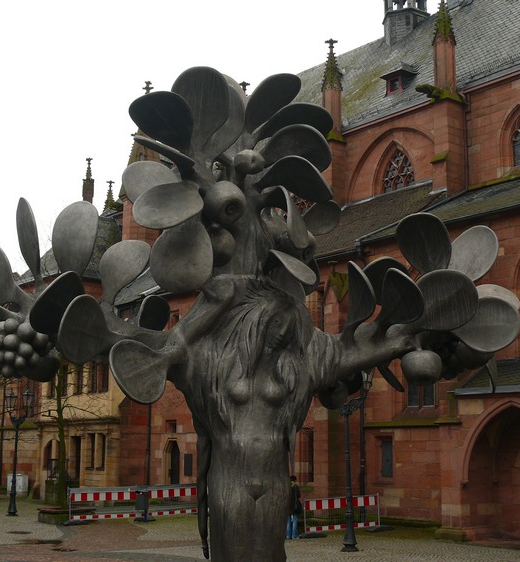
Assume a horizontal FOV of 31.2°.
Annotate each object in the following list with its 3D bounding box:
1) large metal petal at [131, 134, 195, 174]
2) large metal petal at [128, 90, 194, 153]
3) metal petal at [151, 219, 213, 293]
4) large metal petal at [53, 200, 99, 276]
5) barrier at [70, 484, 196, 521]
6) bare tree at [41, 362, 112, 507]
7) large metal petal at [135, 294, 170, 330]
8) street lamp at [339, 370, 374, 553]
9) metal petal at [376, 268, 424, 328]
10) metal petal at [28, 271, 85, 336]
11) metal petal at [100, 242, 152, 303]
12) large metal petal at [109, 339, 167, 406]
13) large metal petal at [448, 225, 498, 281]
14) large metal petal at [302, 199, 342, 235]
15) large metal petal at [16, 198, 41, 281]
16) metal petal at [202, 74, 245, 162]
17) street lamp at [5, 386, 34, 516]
[{"bbox_3d":[-0.587,-0.784,5.726,0.400,0.090,0.330,24,3,-9],"label":"large metal petal"},{"bbox_3d":[-0.610,-0.978,5.710,0.450,0.090,0.340,37,-56,-17],"label":"large metal petal"},{"bbox_3d":[-0.455,-0.167,5.464,0.360,0.470,0.090,4,-12,1],"label":"metal petal"},{"bbox_3d":[-0.956,-0.198,4.800,0.250,0.410,0.110,8,-6,7],"label":"large metal petal"},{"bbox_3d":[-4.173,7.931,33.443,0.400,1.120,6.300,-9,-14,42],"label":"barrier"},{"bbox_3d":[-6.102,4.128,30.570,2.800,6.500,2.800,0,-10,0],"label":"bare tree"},{"bbox_3d":[-0.571,0.189,4.950,0.220,0.270,0.100,10,-7,-34],"label":"large metal petal"},{"bbox_3d":[2.253,4.399,23.612,0.420,4.650,1.100,9,-13,-39],"label":"street lamp"},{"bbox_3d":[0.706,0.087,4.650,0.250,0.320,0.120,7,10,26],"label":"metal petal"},{"bbox_3d":[-1.075,0.119,4.907,0.230,0.370,0.070,35,26,-10],"label":"metal petal"},{"bbox_3d":[-0.693,-0.044,4.800,0.270,0.360,0.110,24,-9,-1],"label":"metal petal"},{"bbox_3d":[-0.594,0.447,4.550,0.280,0.320,0.120,-1,-6,12],"label":"large metal petal"},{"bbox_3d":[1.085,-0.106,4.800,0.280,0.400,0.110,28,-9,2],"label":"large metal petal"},{"bbox_3d":[0.388,-0.414,6.067,0.300,0.260,0.080,-26,11,-12],"label":"large metal petal"},{"bbox_3d":[-1.296,-0.230,5.224,0.050,0.450,0.220,-9,-6,-19],"label":"large metal petal"},{"bbox_3d":[-0.247,-1.043,5.975,0.320,0.530,0.090,6,0,17],"label":"metal petal"},{"bbox_3d":[-8.531,5.948,32.676,0.450,4.440,1.100,8,-12,-41],"label":"street lamp"}]

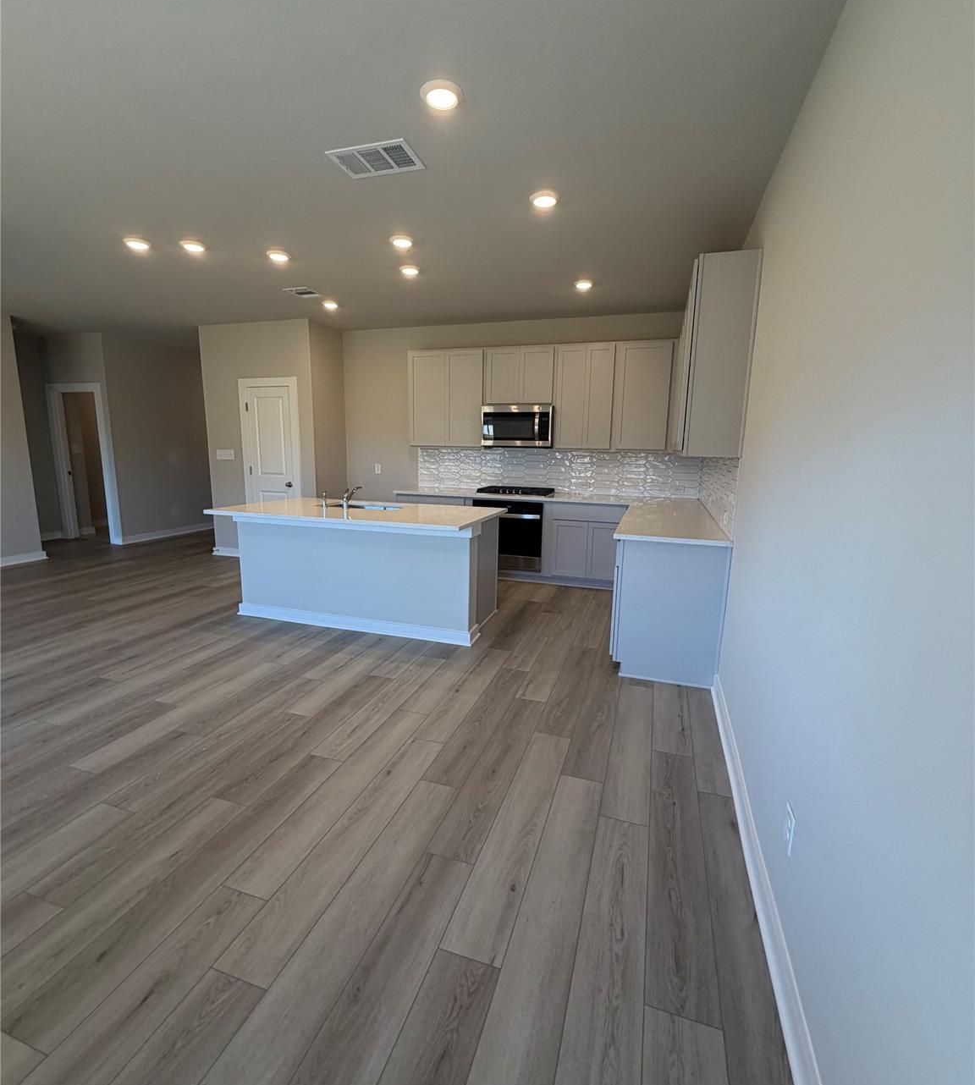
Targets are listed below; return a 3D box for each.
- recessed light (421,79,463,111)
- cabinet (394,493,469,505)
[{"bbox_3d":[-0.174,-1.696,2.010,0.165,0.030,0.165,1,10,0],"label":"recessed light"},{"bbox_3d":[-0.526,-0.120,6.038,0.880,0.880,0.620,4,11,18],"label":"cabinet"}]

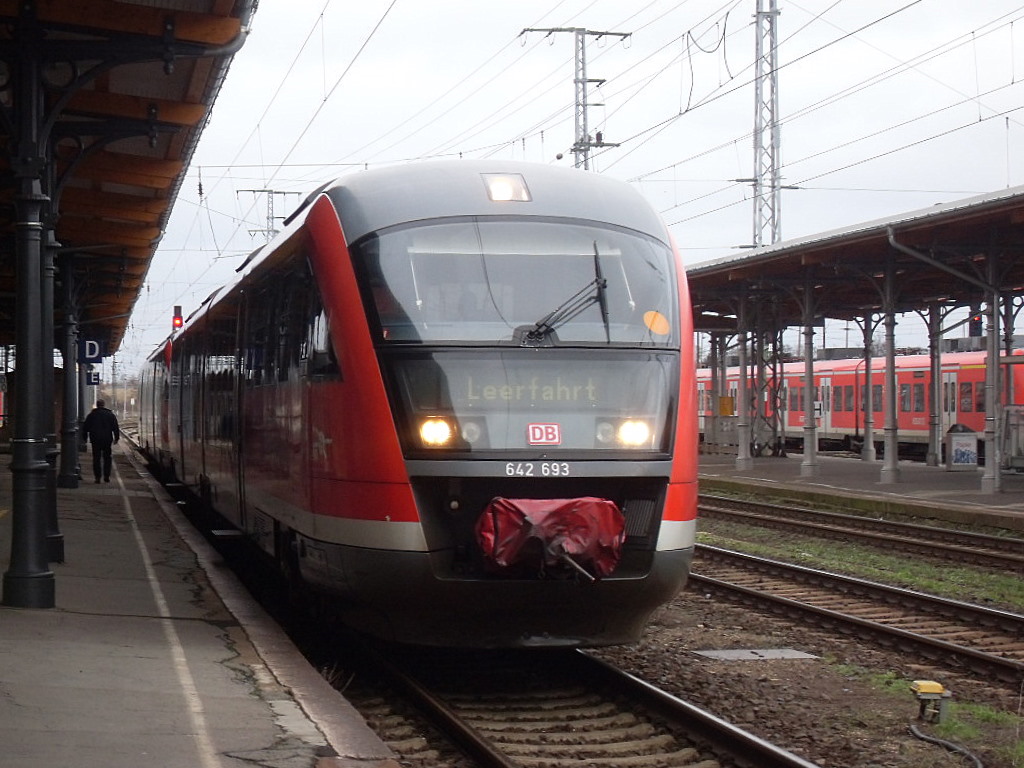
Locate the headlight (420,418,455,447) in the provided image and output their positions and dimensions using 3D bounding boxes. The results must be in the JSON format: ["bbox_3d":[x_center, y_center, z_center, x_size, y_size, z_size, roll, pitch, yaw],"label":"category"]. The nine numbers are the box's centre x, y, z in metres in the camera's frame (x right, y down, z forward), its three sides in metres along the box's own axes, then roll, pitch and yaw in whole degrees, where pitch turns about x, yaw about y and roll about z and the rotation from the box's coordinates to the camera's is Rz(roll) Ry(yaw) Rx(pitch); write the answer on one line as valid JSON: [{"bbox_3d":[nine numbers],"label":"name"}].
[{"bbox_3d":[-0.494,0.315,17.470,0.220,0.190,0.120,0,0,-9],"label":"headlight"}]

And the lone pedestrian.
[{"bbox_3d":[-8.133,1.124,52.200,0.660,1.670,0.420,0,0,-9],"label":"lone pedestrian"}]

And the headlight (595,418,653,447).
[{"bbox_3d":[0.748,0.325,17.650,0.380,0.190,0.120,0,0,-9],"label":"headlight"}]

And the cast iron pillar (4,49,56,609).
[{"bbox_3d":[-3.598,-0.470,19.620,0.385,4.235,0.385,0,0,-9],"label":"cast iron pillar"}]

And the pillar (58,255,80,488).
[{"bbox_3d":[-8.057,-0.229,47.800,0.385,4.235,0.385,0,0,-9],"label":"pillar"}]

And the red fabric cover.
[{"bbox_3d":[0.255,0.992,17.020,0.940,0.510,0.480,0,0,-9],"label":"red fabric cover"}]

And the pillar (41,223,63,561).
[{"bbox_3d":[-4.506,-0.203,25.350,0.385,3.800,0.385,0,0,-9],"label":"pillar"}]

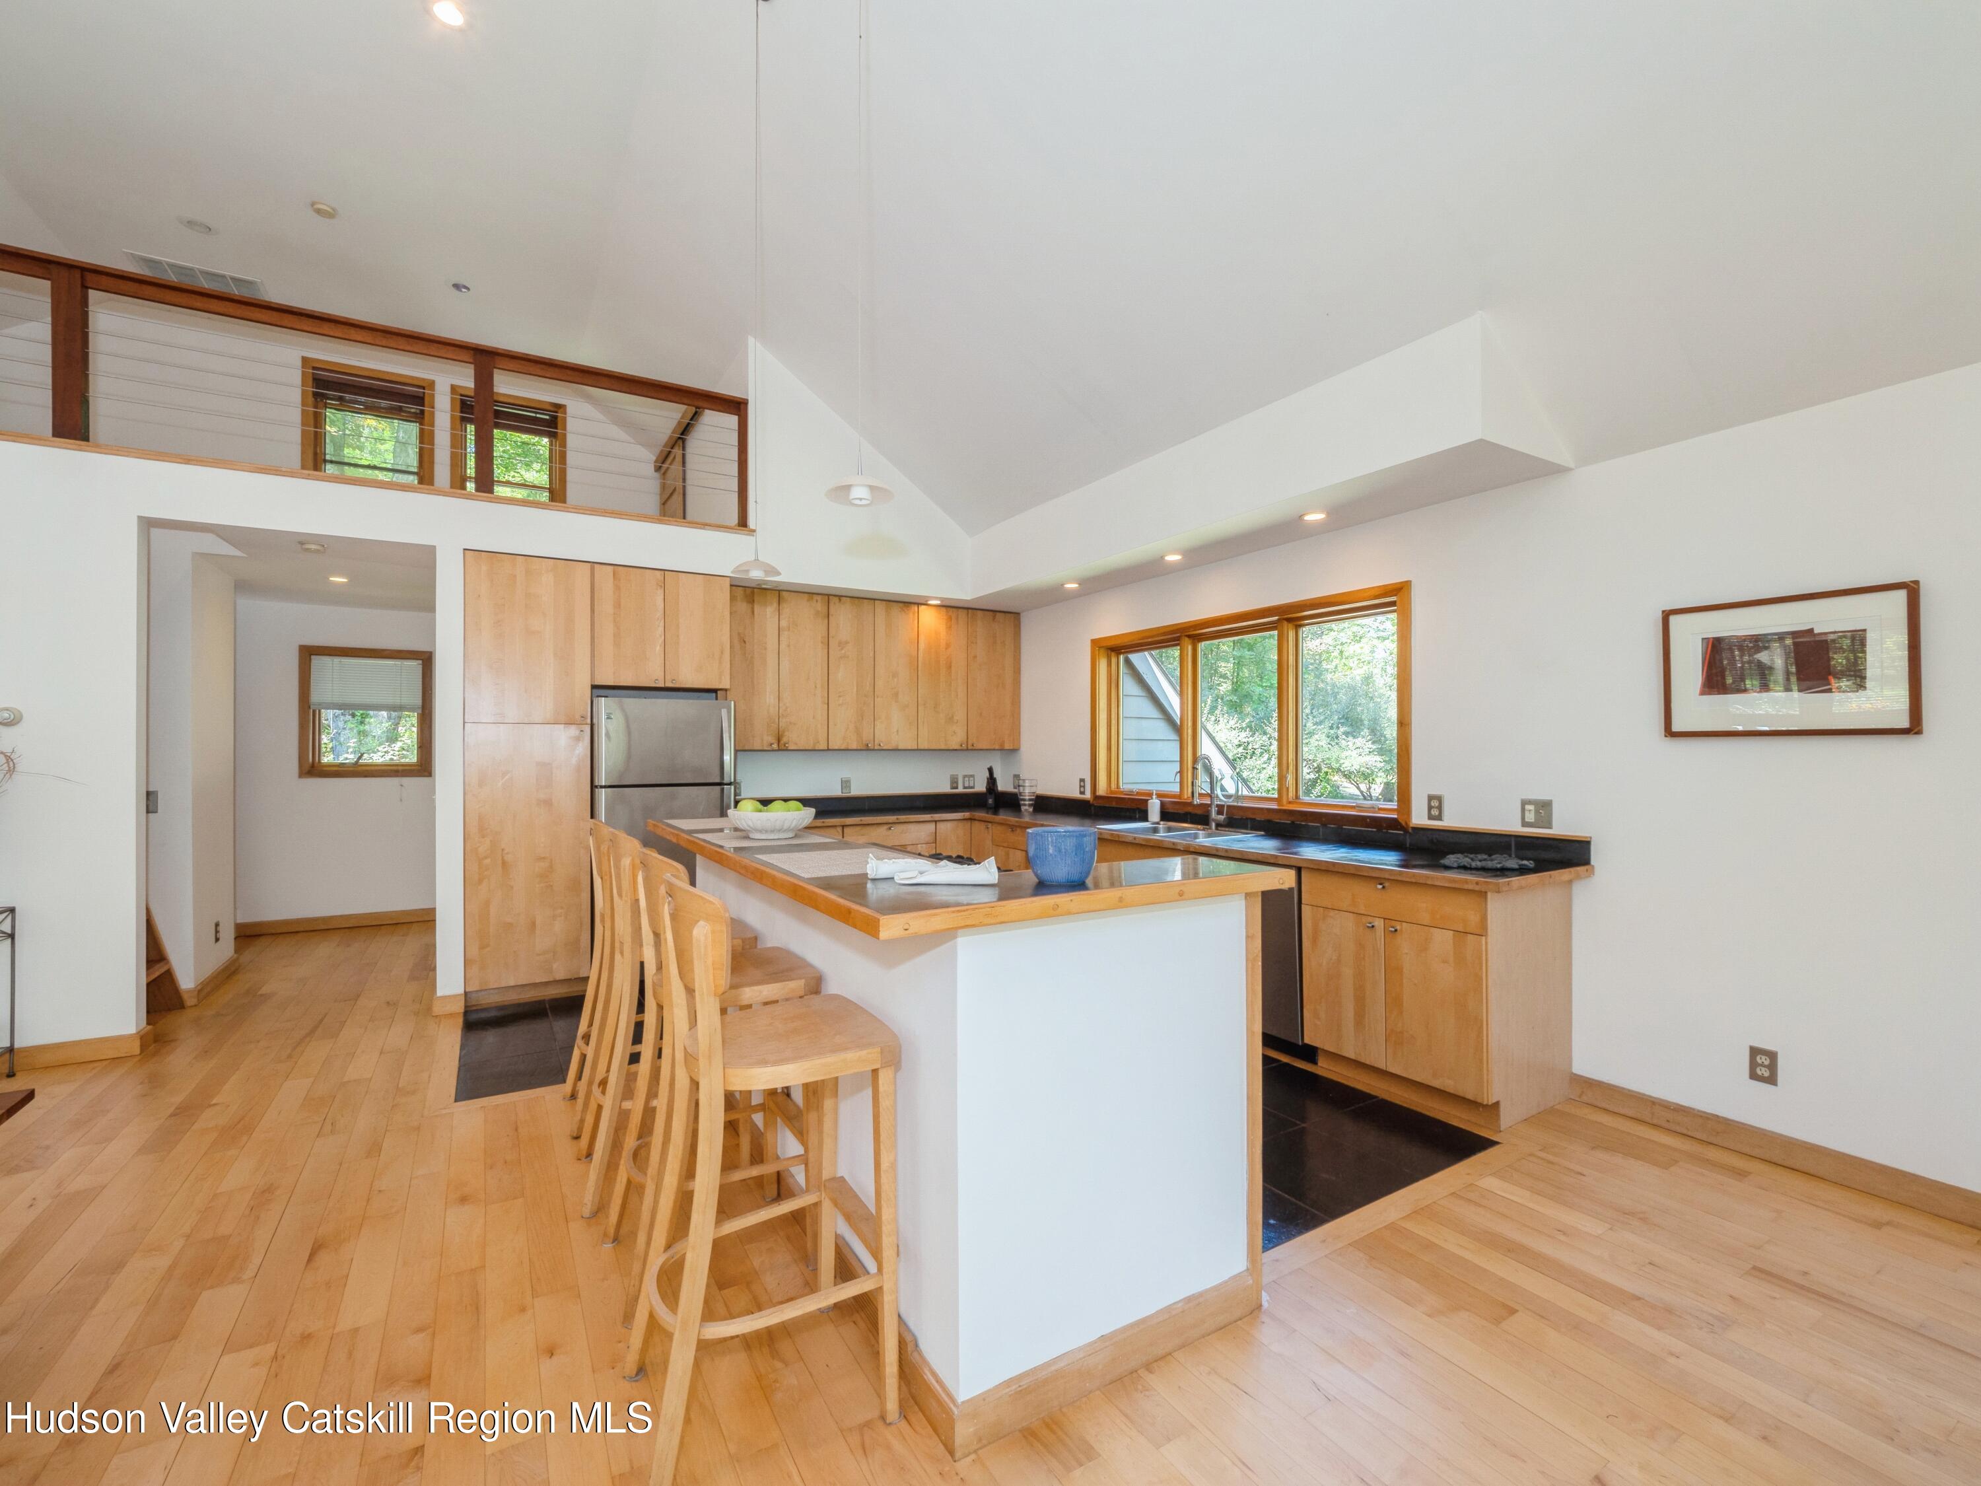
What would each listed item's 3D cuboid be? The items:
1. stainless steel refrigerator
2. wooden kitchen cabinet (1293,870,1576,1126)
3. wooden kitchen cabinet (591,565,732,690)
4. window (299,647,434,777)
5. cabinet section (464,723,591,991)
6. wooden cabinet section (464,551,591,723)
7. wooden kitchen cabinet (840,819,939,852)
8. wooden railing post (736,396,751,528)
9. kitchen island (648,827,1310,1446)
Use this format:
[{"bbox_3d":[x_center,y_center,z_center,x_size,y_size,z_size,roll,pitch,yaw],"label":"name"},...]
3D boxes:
[{"bbox_3d":[-2.047,0.587,4.894,0.764,1.665,0.720,0,-1,-32],"label":"stainless steel refrigerator"},{"bbox_3d":[1.808,0.964,3.304,0.605,0.857,0.772,0,-1,-32],"label":"wooden kitchen cabinet"},{"bbox_3d":[-2.083,-0.668,4.986,0.775,0.693,0.550,0,-1,-32],"label":"wooden kitchen cabinet"},{"bbox_3d":[-4.894,-0.230,6.302,0.830,1.007,0.090,0,-1,-32],"label":"window"},{"bbox_3d":[-2.691,0.617,4.669,0.603,1.436,0.612,0,-1,-31],"label":"cabinet section"},{"bbox_3d":[-2.697,-0.562,4.680,0.604,0.923,0.612,0,-1,-31],"label":"wooden cabinet section"},{"bbox_3d":[-0.833,0.992,5.692,0.692,0.865,0.605,0,-1,-32],"label":"wooden kitchen cabinet"},{"bbox_3d":[-1.566,-1.748,5.068,0.070,0.795,0.080,0,-1,-32],"label":"wooden railing post"},{"bbox_3d":[-0.356,0.864,2.787,1.155,1.060,2.460,0,-1,-32],"label":"kitchen island"}]

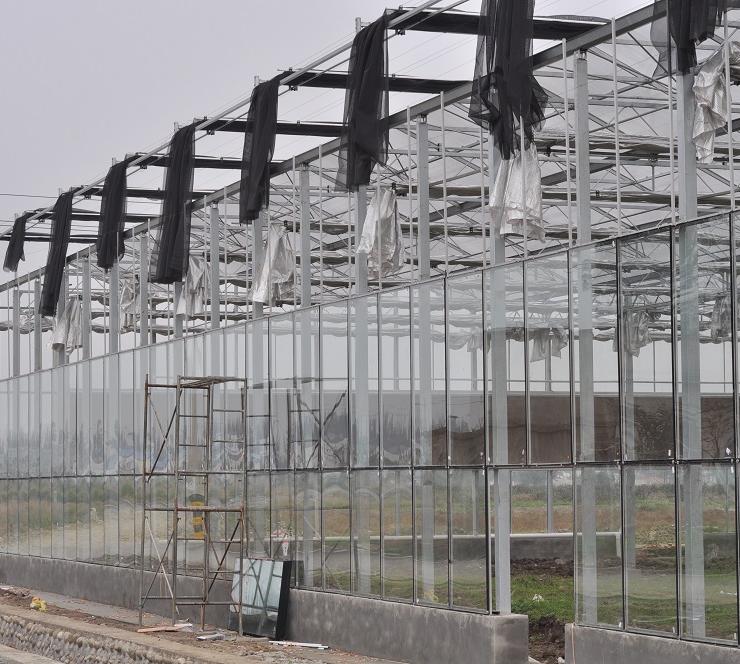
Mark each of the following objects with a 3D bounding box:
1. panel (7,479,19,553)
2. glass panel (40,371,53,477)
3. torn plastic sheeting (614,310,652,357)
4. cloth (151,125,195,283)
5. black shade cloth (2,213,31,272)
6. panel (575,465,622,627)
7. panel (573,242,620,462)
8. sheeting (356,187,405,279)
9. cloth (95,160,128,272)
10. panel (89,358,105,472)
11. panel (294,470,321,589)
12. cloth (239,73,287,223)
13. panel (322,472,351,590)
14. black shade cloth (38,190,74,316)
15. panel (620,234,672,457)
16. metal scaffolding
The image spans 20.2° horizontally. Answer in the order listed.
[{"bbox_3d":[-7.407,3.817,43.195,0.029,1.524,0.956,1,-4,-22],"label":"panel"},{"bbox_3d":[-6.280,1.774,40.336,0.020,2.028,0.975,1,-4,-22],"label":"glass panel"},{"bbox_3d":[5.697,0.026,44.917,0.380,0.950,0.950,1,-4,-22],"label":"torn plastic sheeting"},{"bbox_3d":[-3.131,-2.087,33.008,0.420,2.380,1.050,1,-4,-22],"label":"cloth"},{"bbox_3d":[-7.316,-1.830,43.007,0.400,1.168,1.158,1,-4,-22],"label":"black shade cloth"},{"bbox_3d":[2.164,2.016,19.650,0.029,1.524,0.956,1,-4,-22],"label":"panel"},{"bbox_3d":[2.118,0.194,19.603,0.020,2.028,0.975,1,-4,-22],"label":"panel"},{"bbox_3d":[0.132,-1.181,25.063,0.360,1.045,1.106,1,-4,-22],"label":"sheeting"},{"bbox_3d":[-4.498,-2.052,36.343,0.343,1.882,0.882,1,-4,-22],"label":"cloth"},{"bbox_3d":[-4.850,1.517,36.987,0.029,2.060,0.956,1,-4,-22],"label":"panel"},{"bbox_3d":[-0.803,2.615,27.375,0.040,1.533,0.970,1,-4,-22],"label":"panel"},{"bbox_3d":[-1.541,-2.599,29.311,0.400,2.000,1.050,1,-4,-22],"label":"cloth"},{"bbox_3d":[-0.413,2.501,25.989,0.029,1.524,0.956,1,-4,-22],"label":"panel"},{"bbox_3d":[-6.001,-1.503,39.826,0.490,2.352,0.882,1,-4,-22],"label":"black shade cloth"},{"bbox_3d":[2.483,0.125,18.701,0.020,2.028,0.975,1,-4,-22],"label":"panel"},{"bbox_3d":[-2.418,2.406,28.724,0.989,3.455,1.873,1,-4,-22],"label":"metal scaffolding"}]

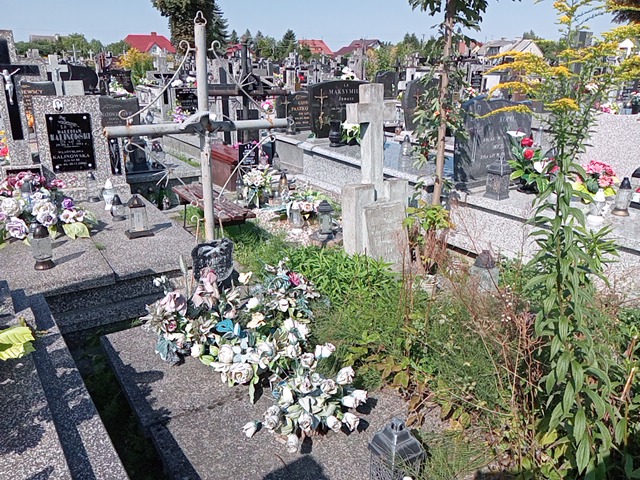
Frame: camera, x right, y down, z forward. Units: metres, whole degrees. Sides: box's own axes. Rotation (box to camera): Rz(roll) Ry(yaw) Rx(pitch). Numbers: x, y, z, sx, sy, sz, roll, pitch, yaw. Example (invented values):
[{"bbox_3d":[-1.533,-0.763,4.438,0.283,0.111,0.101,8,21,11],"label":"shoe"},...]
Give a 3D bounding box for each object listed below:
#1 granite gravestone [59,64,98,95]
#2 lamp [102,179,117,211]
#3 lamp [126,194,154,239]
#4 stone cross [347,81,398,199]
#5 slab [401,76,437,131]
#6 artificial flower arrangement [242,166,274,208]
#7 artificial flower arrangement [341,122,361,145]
[{"bbox_3d":[-5.849,-3.869,12.276,1.050,0.690,0.120,-12,23,-33],"label":"granite gravestone"},{"bbox_3d":[-1.809,-0.395,4.422,0.115,0.250,0.115,-12,23,-33],"label":"lamp"},{"bbox_3d":[-1.342,-0.186,3.812,0.160,0.285,0.150,-12,23,-33],"label":"lamp"},{"bbox_3d":[0.393,-0.748,3.913,0.400,0.830,0.130,-14,21,-32],"label":"stone cross"},{"bbox_3d":[1.538,-2.042,7.749,0.670,0.770,0.100,-12,23,-33],"label":"slab"},{"bbox_3d":[-0.635,-0.563,5.320,0.300,0.400,0.270,-12,23,-33],"label":"artificial flower arrangement"},{"bbox_3d":[0.413,-1.352,6.483,0.280,0.290,0.270,-12,23,-33],"label":"artificial flower arrangement"}]

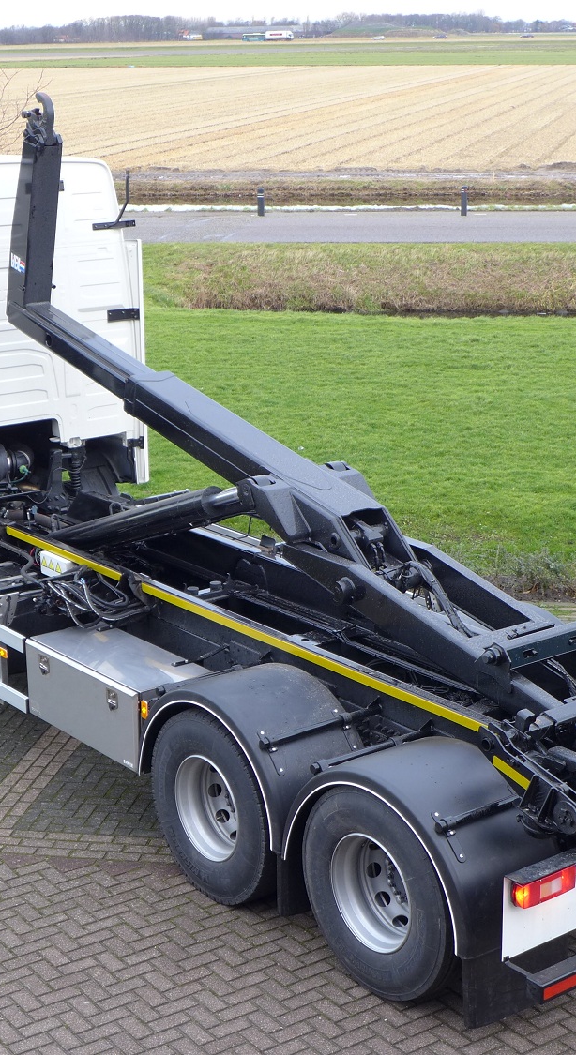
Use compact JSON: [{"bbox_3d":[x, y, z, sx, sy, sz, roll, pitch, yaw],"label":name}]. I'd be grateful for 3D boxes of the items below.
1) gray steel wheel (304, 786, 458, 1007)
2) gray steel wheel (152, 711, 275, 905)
[{"bbox_3d":[0.512,1.777,8.648,0.320,1.082,1.082,-13,19,-36],"label":"gray steel wheel"},{"bbox_3d":[-0.338,1.512,9.690,0.320,1.082,1.082,-13,19,-36],"label":"gray steel wheel"}]

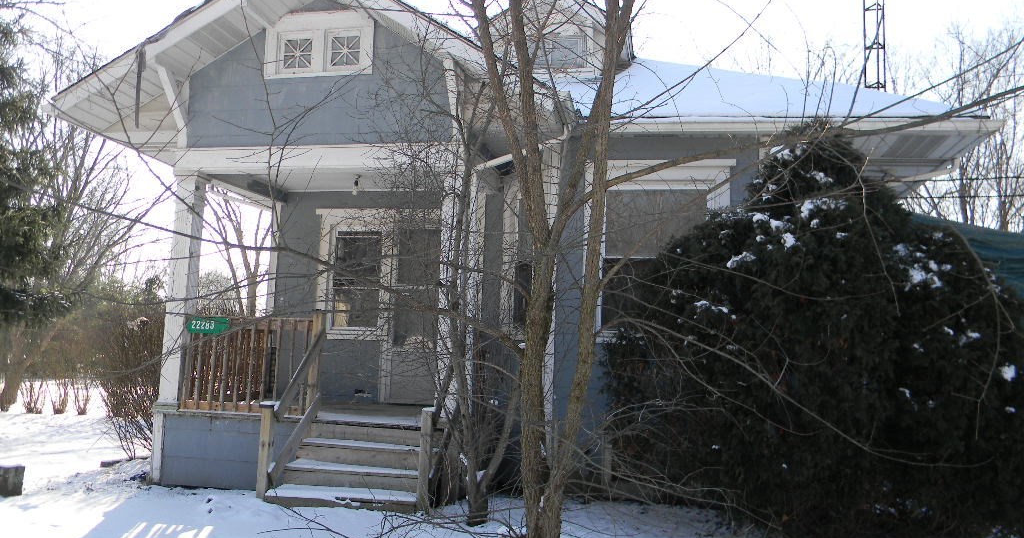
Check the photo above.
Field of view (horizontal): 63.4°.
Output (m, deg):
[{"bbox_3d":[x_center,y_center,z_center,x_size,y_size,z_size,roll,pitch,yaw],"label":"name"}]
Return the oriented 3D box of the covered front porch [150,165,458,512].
[{"bbox_3d":[-1.896,0.652,8.867,3.076,3.176,3.015,1,-7,10],"label":"covered front porch"}]

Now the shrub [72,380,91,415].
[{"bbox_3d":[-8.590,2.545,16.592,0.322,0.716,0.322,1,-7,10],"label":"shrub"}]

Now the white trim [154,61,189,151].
[{"bbox_3d":[-3.449,-1.648,8.325,0.122,0.725,0.573,1,-7,10],"label":"white trim"}]

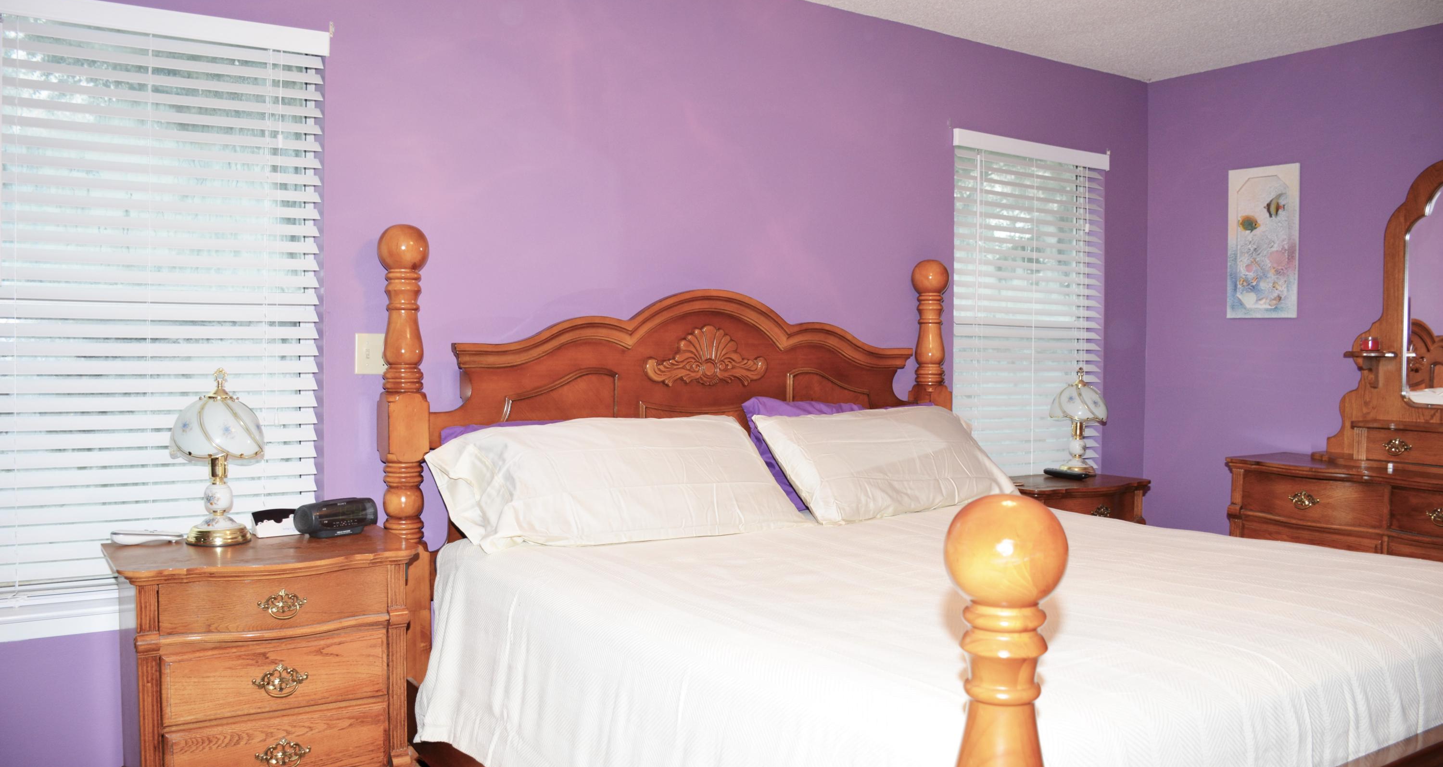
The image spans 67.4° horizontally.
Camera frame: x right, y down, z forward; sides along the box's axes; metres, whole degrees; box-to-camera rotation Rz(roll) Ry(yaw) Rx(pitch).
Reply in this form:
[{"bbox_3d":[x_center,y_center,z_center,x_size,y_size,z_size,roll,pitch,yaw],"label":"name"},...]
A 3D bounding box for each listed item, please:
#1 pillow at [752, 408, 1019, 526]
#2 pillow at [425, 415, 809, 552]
[{"bbox_3d":[0.550,0.247,3.526,0.850,0.430,0.170,-1,-40,-32],"label":"pillow"},{"bbox_3d":[-0.271,0.260,3.037,0.960,0.430,0.180,-1,-40,-32],"label":"pillow"}]

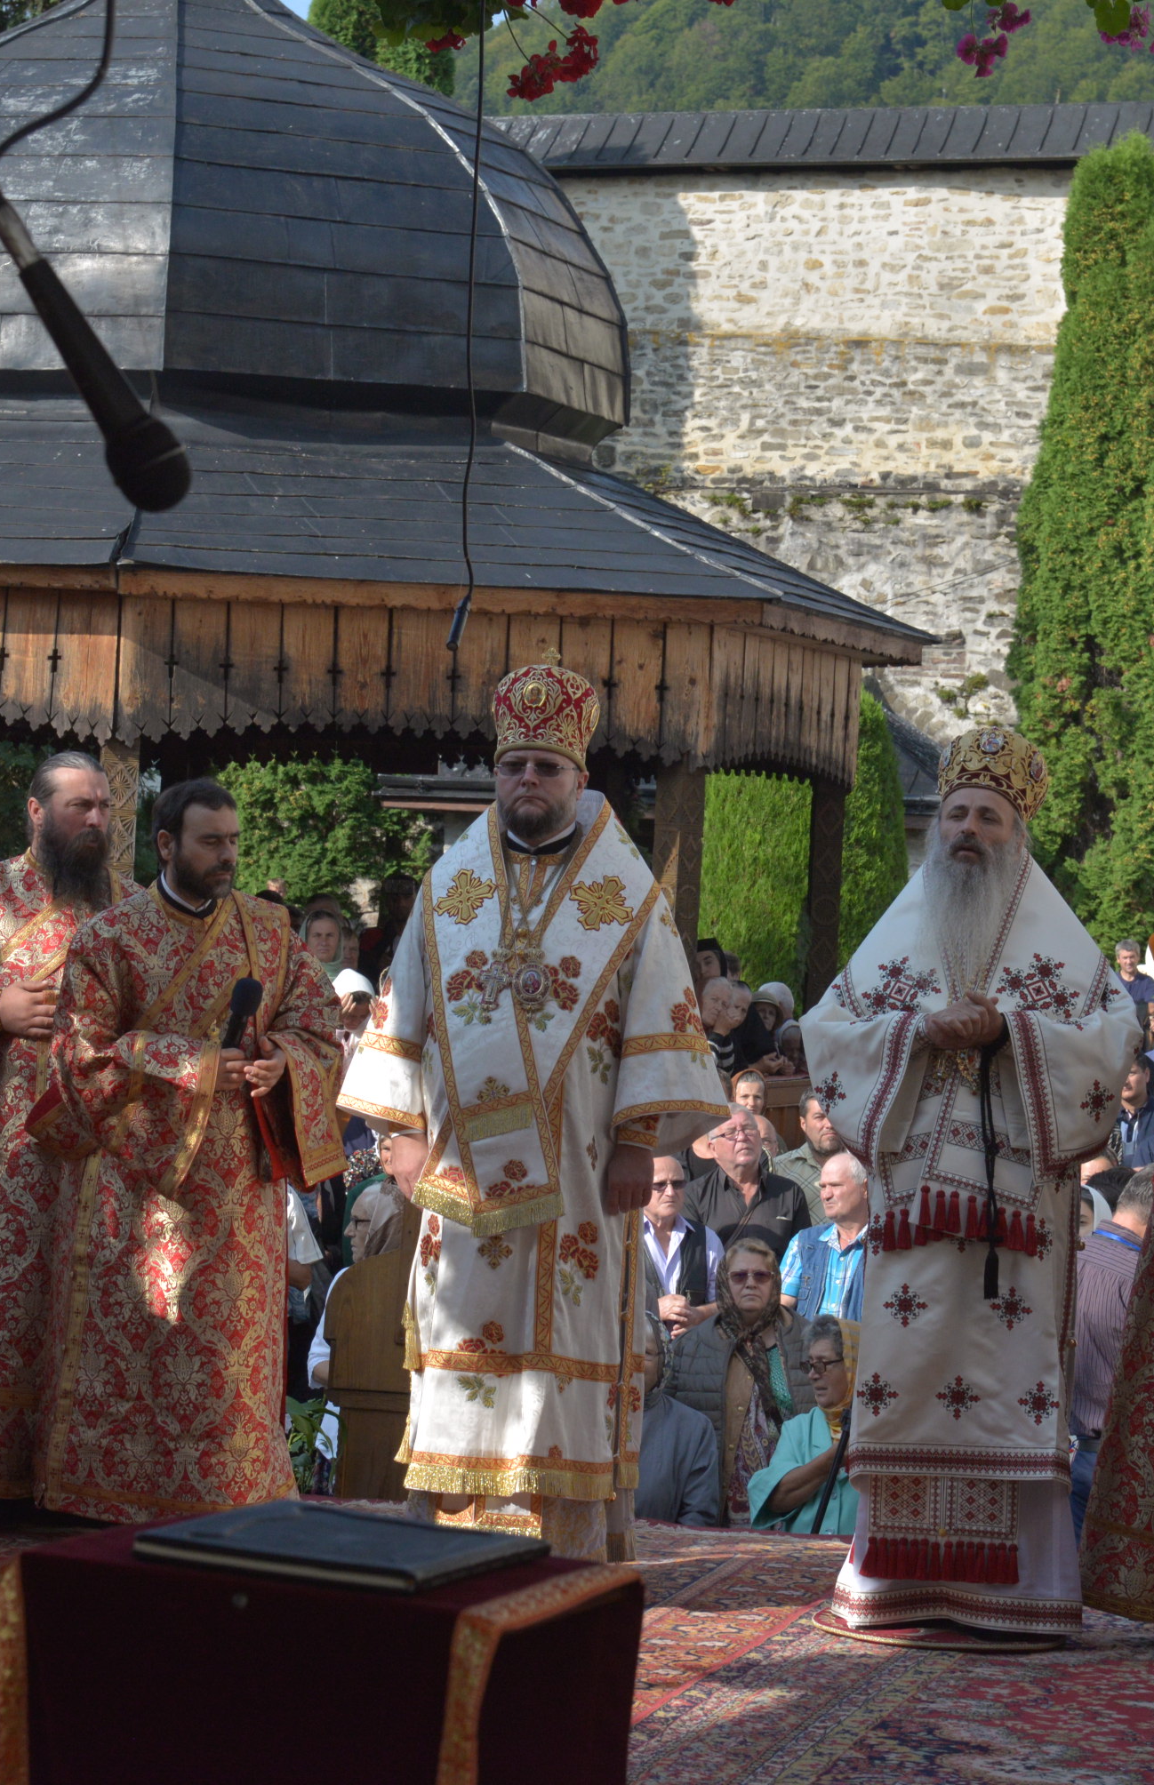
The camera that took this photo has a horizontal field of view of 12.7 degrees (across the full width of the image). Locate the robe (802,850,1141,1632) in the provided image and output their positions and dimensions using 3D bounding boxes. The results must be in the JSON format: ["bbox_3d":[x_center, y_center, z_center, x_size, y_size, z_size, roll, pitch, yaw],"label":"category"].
[{"bbox_3d":[0.810,0.560,10.750,0.700,1.860,0.500,2,-1,13],"label":"robe"}]

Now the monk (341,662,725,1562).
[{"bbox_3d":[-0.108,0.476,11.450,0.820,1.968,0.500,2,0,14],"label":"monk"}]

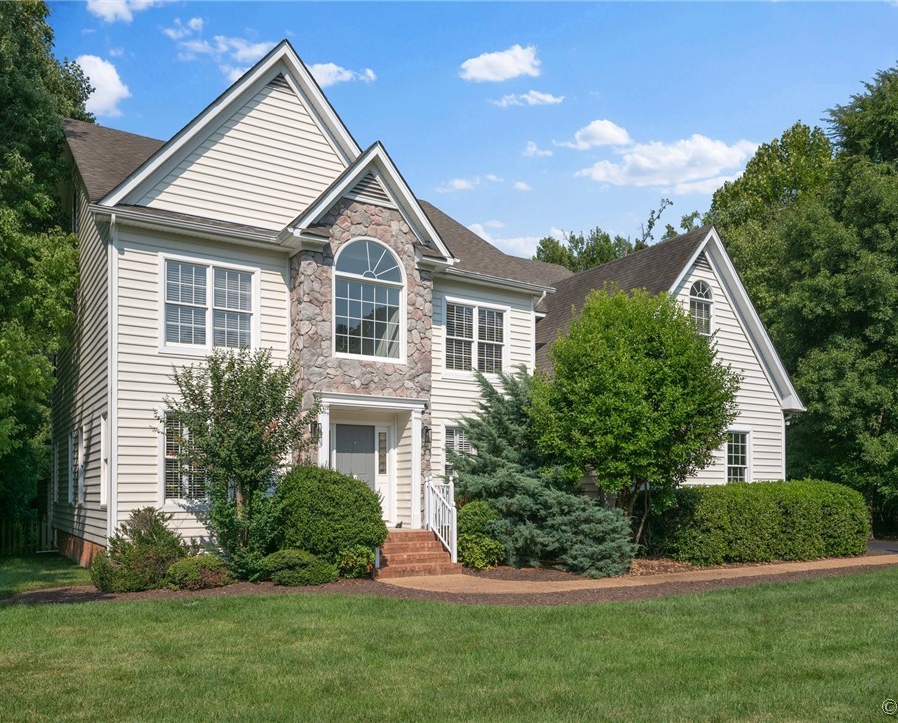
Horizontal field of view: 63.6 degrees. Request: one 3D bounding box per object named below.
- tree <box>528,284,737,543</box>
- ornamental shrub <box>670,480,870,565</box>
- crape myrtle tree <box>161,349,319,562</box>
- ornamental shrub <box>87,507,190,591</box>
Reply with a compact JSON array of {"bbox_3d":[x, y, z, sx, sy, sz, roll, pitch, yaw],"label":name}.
[{"bbox_3d":[3.789,1.199,14.700,4.000,5.200,3.700,0,-5,0],"label":"tree"},{"bbox_3d":[7.506,3.735,17.000,5.800,1.750,1.400,3,-5,-32],"label":"ornamental shrub"},{"bbox_3d":[-3.706,1.716,12.800,2.700,3.900,2.400,3,-5,-32],"label":"crape myrtle tree"},{"bbox_3d":[-5.106,3.075,11.900,1.650,1.300,1.450,3,-5,-32],"label":"ornamental shrub"}]

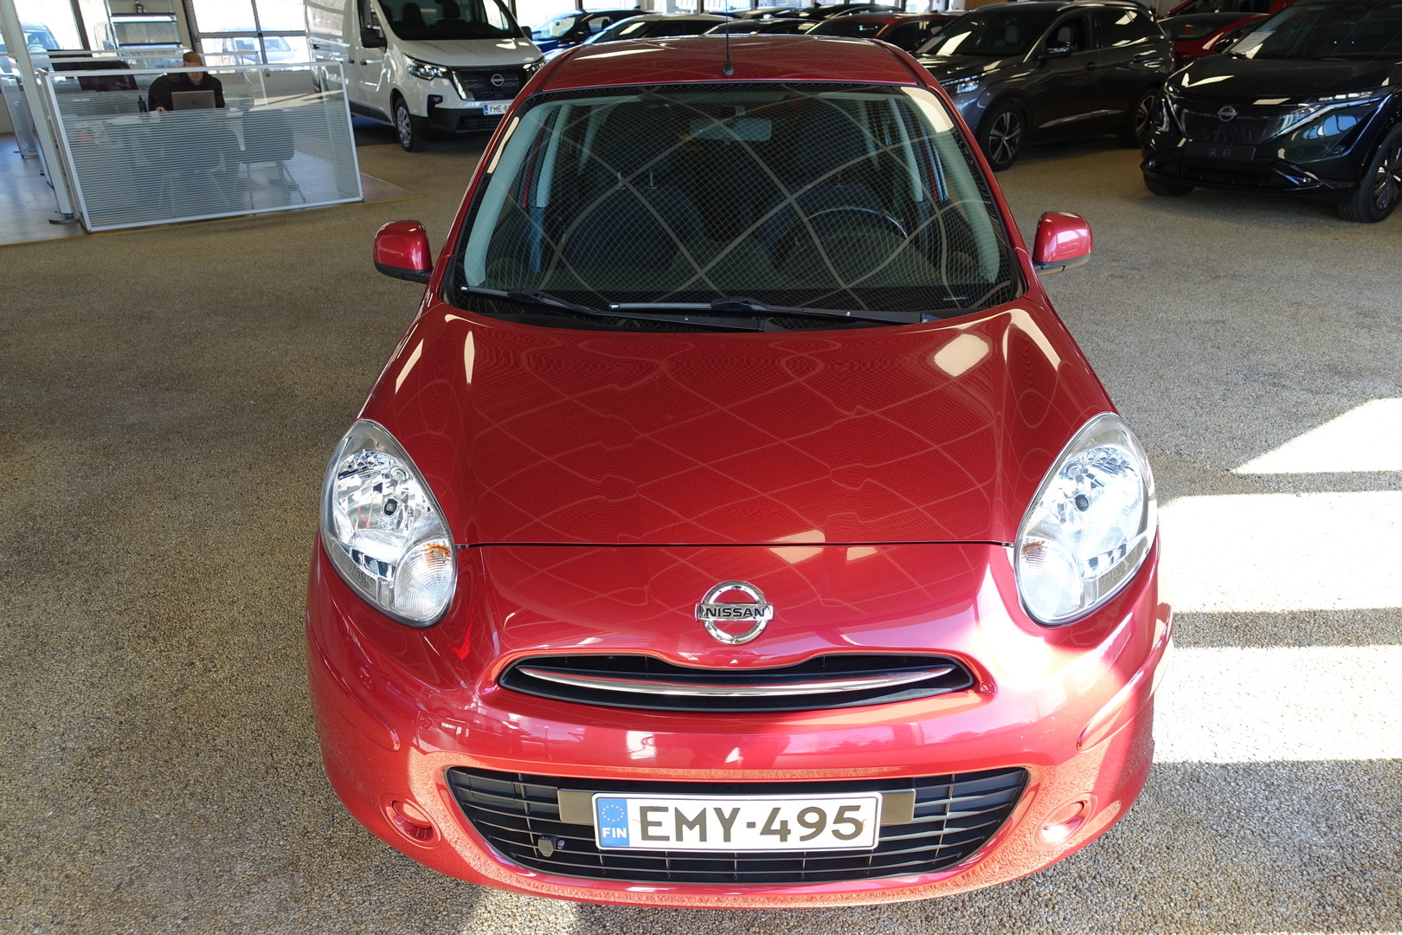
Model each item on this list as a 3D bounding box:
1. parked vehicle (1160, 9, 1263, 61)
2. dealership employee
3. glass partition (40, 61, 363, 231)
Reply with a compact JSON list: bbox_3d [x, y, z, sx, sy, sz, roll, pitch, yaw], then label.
[{"bbox_3d":[8.844,-7.111,16.153,4.350,1.460,1.800,-16,30,-28],"label":"parked vehicle"},{"bbox_3d":[-4.544,-3.081,8.500,0.600,1.220,0.750,-17,31,-30],"label":"dealership employee"},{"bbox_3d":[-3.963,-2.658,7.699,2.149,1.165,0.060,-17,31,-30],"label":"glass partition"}]

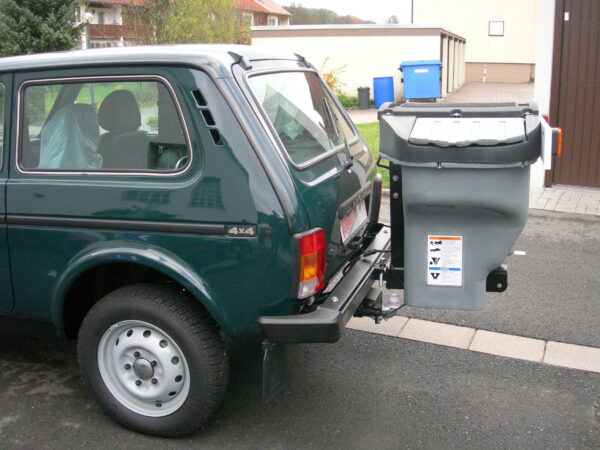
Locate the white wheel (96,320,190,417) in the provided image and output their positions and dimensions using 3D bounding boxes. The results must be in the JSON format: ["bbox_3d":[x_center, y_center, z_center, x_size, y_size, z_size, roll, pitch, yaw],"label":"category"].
[{"bbox_3d":[-0.641,0.594,2.827,0.440,0.440,0.130,3,15,18],"label":"white wheel"}]

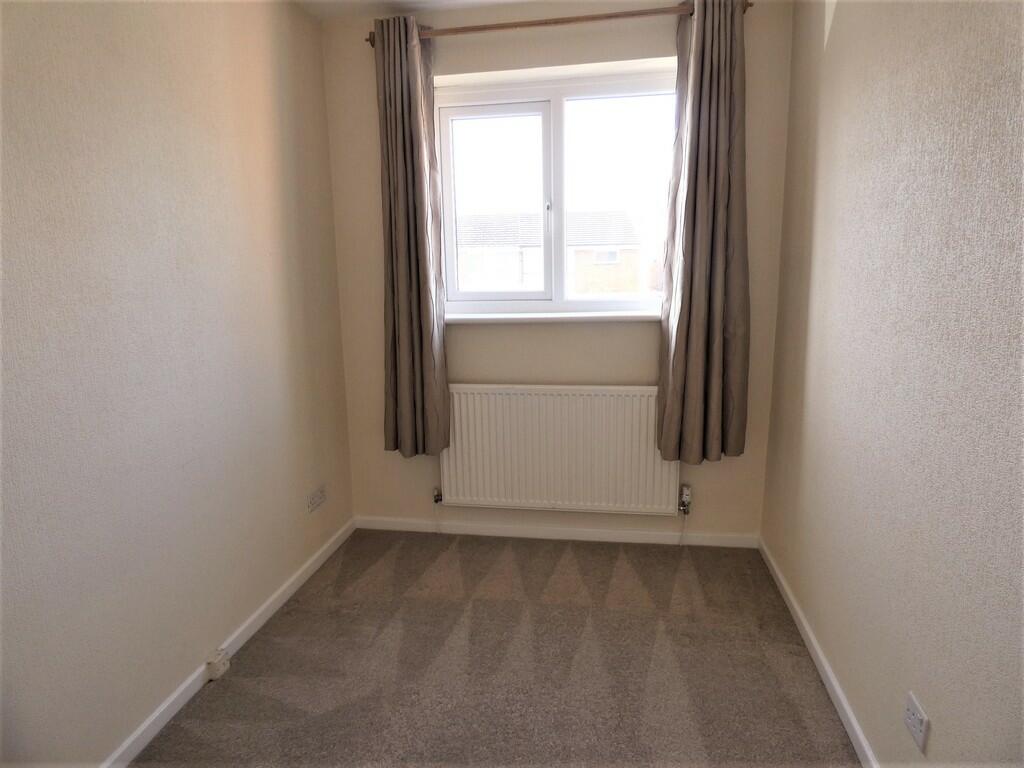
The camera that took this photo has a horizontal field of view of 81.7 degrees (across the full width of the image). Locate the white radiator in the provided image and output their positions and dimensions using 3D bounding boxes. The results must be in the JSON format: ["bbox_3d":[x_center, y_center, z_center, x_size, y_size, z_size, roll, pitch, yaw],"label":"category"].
[{"bbox_3d":[0.206,0.292,2.759,1.103,0.601,0.077,1,12,10],"label":"white radiator"}]

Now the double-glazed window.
[{"bbox_3d":[0.211,-0.856,2.771,1.190,1.042,0.075,1,12,10],"label":"double-glazed window"}]

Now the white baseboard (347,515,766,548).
[{"bbox_3d":[0.171,0.726,2.903,1.981,0.063,0.017,1,12,10],"label":"white baseboard"}]

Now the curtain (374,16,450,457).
[{"bbox_3d":[-0.459,-0.581,2.639,0.295,1.870,0.125,1,12,10],"label":"curtain"}]

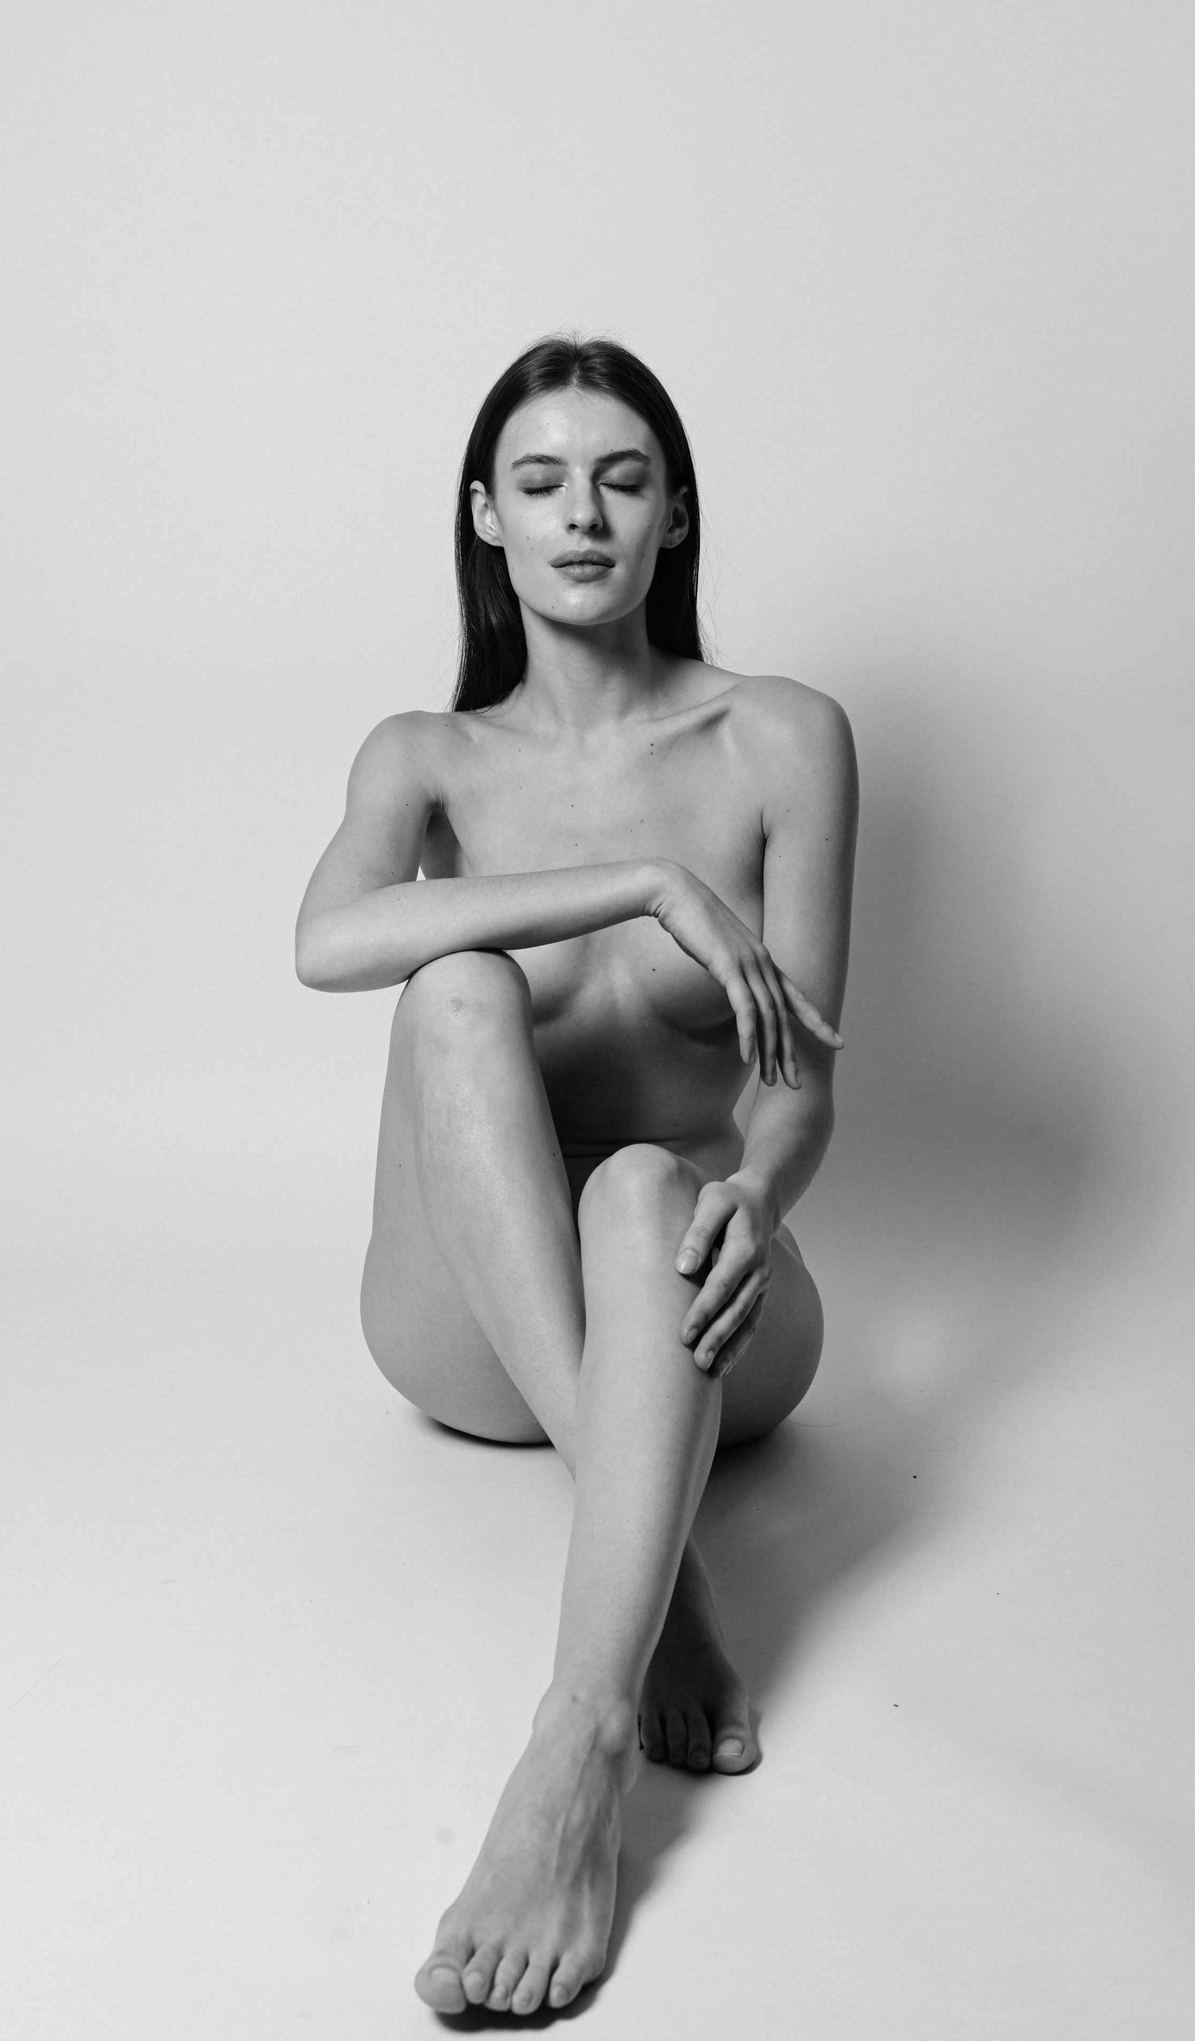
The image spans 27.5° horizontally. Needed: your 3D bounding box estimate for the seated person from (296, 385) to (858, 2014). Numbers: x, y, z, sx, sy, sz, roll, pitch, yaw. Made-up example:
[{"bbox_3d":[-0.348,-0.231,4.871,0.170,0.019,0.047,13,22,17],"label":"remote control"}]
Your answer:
[{"bbox_3d":[0.000,-0.016,1.600,0.425,0.860,1.010,0,8,0],"label":"seated person"}]

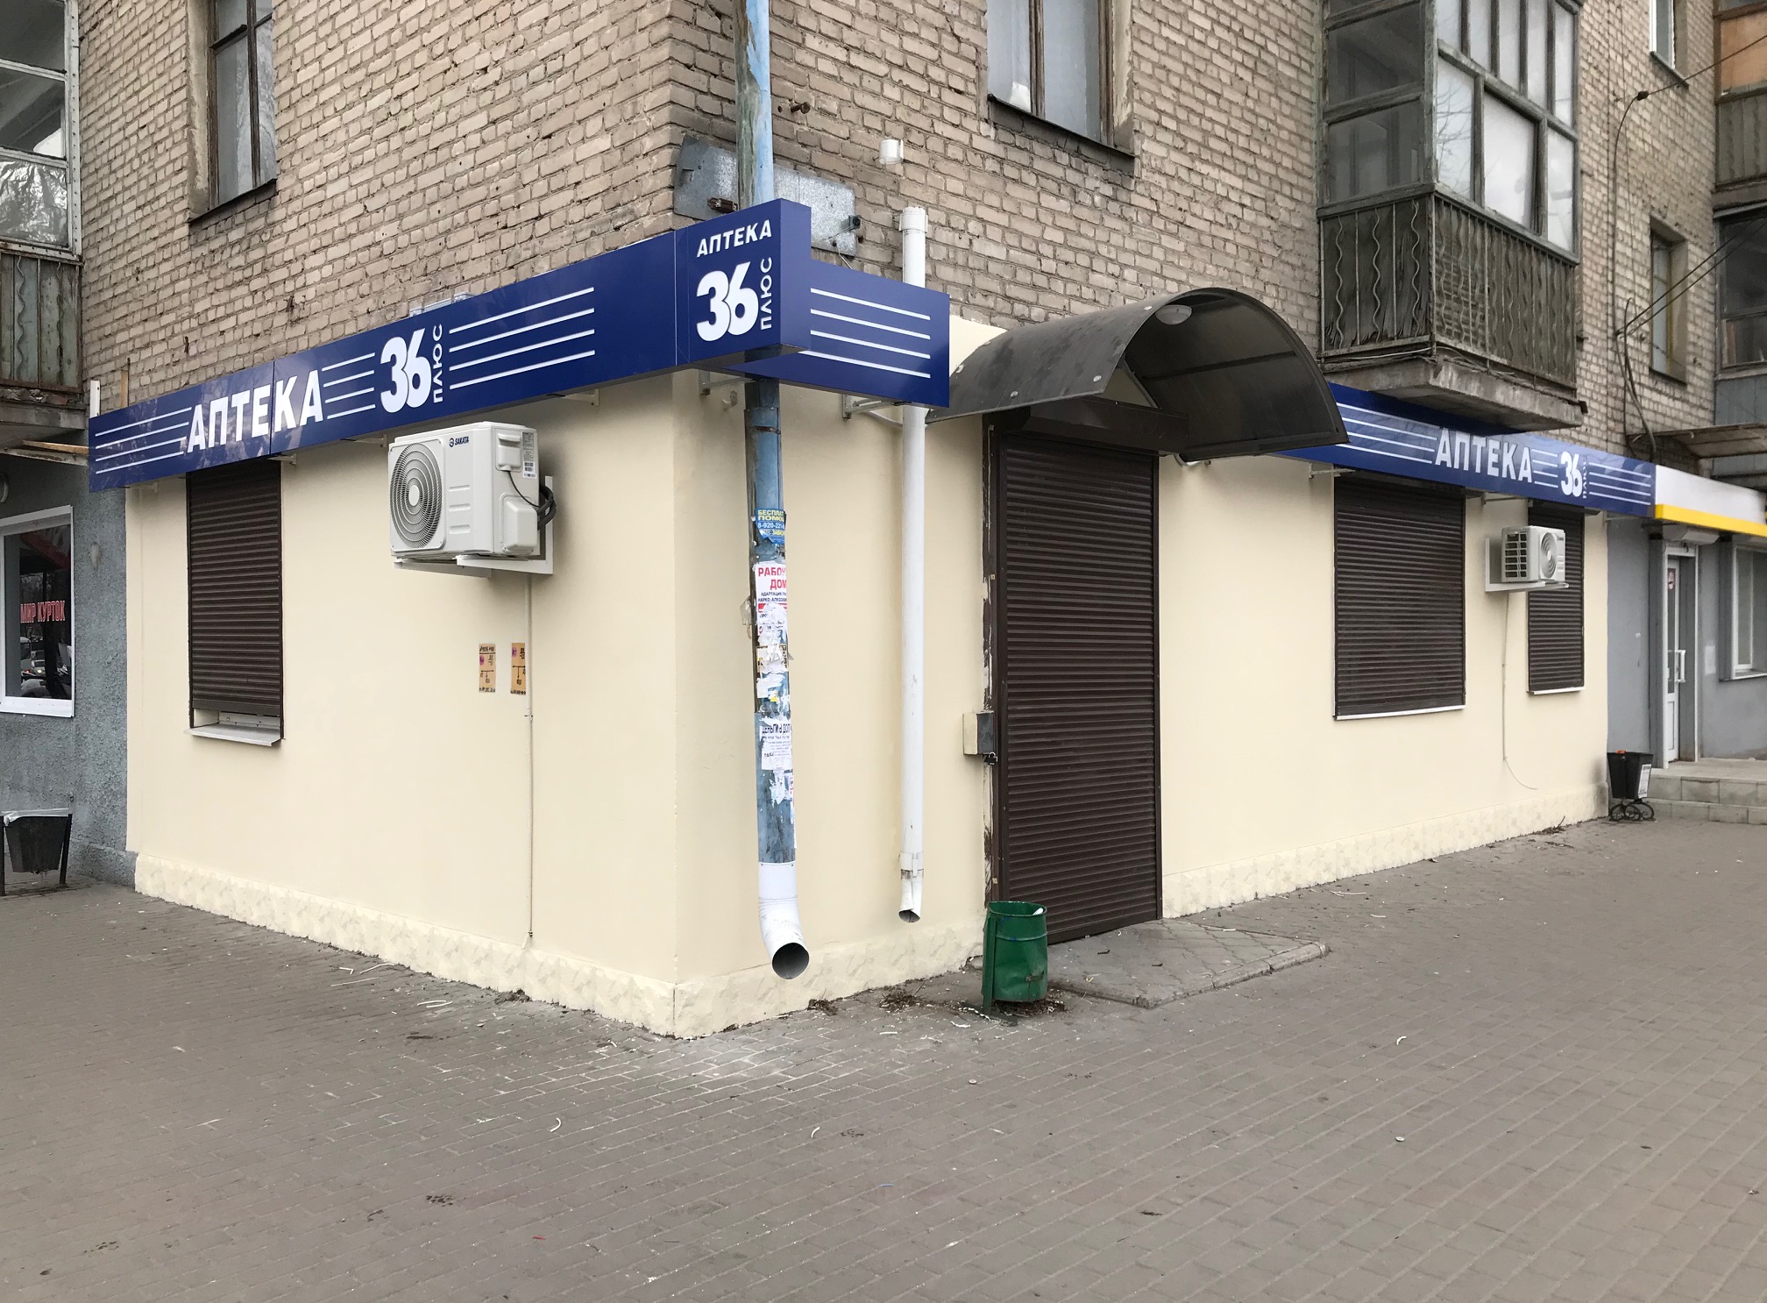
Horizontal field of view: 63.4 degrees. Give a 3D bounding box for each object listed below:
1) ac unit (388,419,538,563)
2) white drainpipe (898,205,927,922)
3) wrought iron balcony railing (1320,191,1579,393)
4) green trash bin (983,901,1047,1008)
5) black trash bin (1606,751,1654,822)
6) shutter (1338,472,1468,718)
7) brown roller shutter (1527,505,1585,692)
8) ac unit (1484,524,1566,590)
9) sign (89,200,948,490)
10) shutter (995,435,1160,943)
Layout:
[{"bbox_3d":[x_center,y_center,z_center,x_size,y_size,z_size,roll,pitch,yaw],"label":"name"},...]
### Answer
[{"bbox_3d":[-1.765,-0.646,6.086,0.812,0.528,0.249,0,1,44],"label":"ac unit"},{"bbox_3d":[0.135,-0.375,6.252,0.122,3.122,0.112,0,1,0],"label":"white drainpipe"},{"bbox_3d":[3.986,-2.313,9.880,0.773,0.976,2.654,0,1,44],"label":"wrought iron balcony railing"},{"bbox_3d":[0.547,1.268,5.928,0.264,0.437,0.264,0,1,0],"label":"green trash bin"},{"bbox_3d":[6.887,1.246,13.169,0.346,0.641,0.407,0,1,44],"label":"black trash bin"},{"bbox_3d":[3.693,-0.378,10.104,0.092,1.602,2.146,0,1,44],"label":"shutter"},{"bbox_3d":[5.804,-0.449,12.312,0.092,1.556,1.383,0,1,44],"label":"brown roller shutter"},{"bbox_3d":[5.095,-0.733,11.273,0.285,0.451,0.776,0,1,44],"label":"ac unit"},{"bbox_3d":[-2.264,-1.271,7.469,6.650,0.498,1.378,0,1,44],"label":"sign"},{"bbox_3d":[1.030,0.185,7.323,0.092,2.507,1.424,0,1,44],"label":"shutter"}]

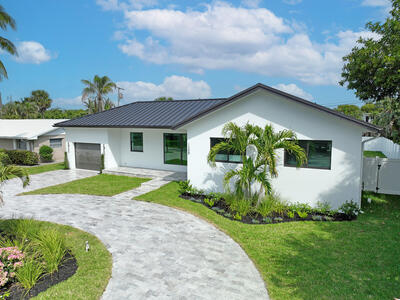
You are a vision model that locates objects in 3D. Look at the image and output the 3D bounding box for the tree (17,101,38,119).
[{"bbox_3d":[-27.969,-4.446,45.397,3.600,7.217,3.600,3,7,27],"label":"tree"}]

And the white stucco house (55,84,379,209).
[{"bbox_3d":[-0.298,-1.112,20.856,22.150,5.620,11.200,3,7,27],"label":"white stucco house"}]

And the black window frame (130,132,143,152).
[{"bbox_3d":[-4.865,-0.590,21.409,1.158,1.473,0.100,3,7,27],"label":"black window frame"}]

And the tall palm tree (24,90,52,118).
[{"bbox_3d":[-25.437,-5.113,44.480,4.200,8.710,4.200,3,7,27],"label":"tall palm tree"}]

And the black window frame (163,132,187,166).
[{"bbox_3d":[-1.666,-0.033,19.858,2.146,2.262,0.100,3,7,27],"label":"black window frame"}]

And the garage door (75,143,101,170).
[{"bbox_3d":[-8.862,0.570,22.051,2.720,2.130,0.100,3,7,27],"label":"garage door"}]

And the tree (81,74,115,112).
[{"bbox_3d":[-13.144,-4.767,36.529,4.600,9.608,4.600,3,7,27],"label":"tree"}]

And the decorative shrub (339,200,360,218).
[{"bbox_3d":[6.314,2.385,11.683,0.880,0.600,0.800,3,7,27],"label":"decorative shrub"}]

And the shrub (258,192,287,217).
[{"bbox_3d":[3.074,2.244,11.885,1.200,0.880,1.100,3,7,27],"label":"shrub"}]

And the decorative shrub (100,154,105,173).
[{"bbox_3d":[-7.439,1.017,21.152,0.300,1.420,0.300,3,7,27],"label":"decorative shrub"}]

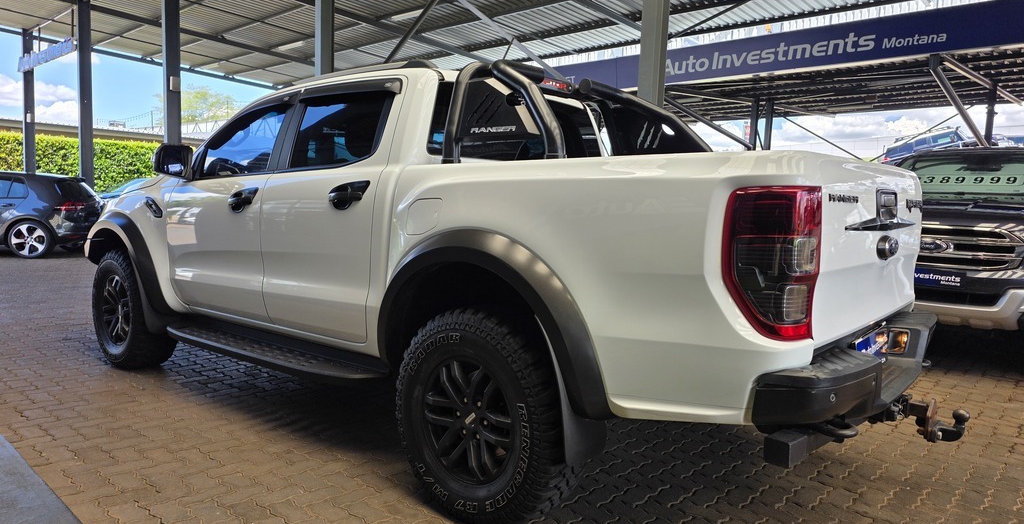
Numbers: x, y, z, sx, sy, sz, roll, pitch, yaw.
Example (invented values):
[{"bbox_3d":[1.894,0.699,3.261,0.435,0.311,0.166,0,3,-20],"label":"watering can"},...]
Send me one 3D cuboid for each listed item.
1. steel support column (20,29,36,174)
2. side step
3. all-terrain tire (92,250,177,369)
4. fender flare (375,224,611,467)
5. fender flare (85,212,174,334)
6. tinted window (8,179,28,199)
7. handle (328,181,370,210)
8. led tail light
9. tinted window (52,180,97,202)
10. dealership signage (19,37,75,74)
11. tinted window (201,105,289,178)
[{"bbox_3d":[-12.024,-3.229,17.035,0.150,5.102,0.200,6,7,42],"label":"steel support column"},{"bbox_3d":[-1.265,0.484,3.548,1.930,0.100,0.215,6,7,39],"label":"side step"},{"bbox_3d":[-2.558,0.311,4.631,0.820,0.815,0.280,6,7,39],"label":"all-terrain tire"},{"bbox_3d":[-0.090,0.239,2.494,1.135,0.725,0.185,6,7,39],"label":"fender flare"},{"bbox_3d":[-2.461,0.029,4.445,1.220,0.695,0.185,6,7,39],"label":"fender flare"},{"bbox_3d":[-8.168,-1.215,11.257,0.298,0.305,0.070,1,5,-11],"label":"tinted window"},{"bbox_3d":[-0.676,-0.281,2.874,0.240,0.120,0.060,6,6,39],"label":"handle"},{"bbox_3d":[0.708,-0.002,1.869,0.220,0.410,0.145,6,6,39],"label":"led tail light"},{"bbox_3d":[-7.910,-1.305,12.326,0.100,0.400,1.160,-26,8,-4],"label":"tinted window"},{"bbox_3d":[-10.906,-4.805,15.828,4.750,0.380,0.130,7,7,43],"label":"dealership signage"},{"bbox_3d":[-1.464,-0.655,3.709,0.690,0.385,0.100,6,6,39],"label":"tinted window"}]

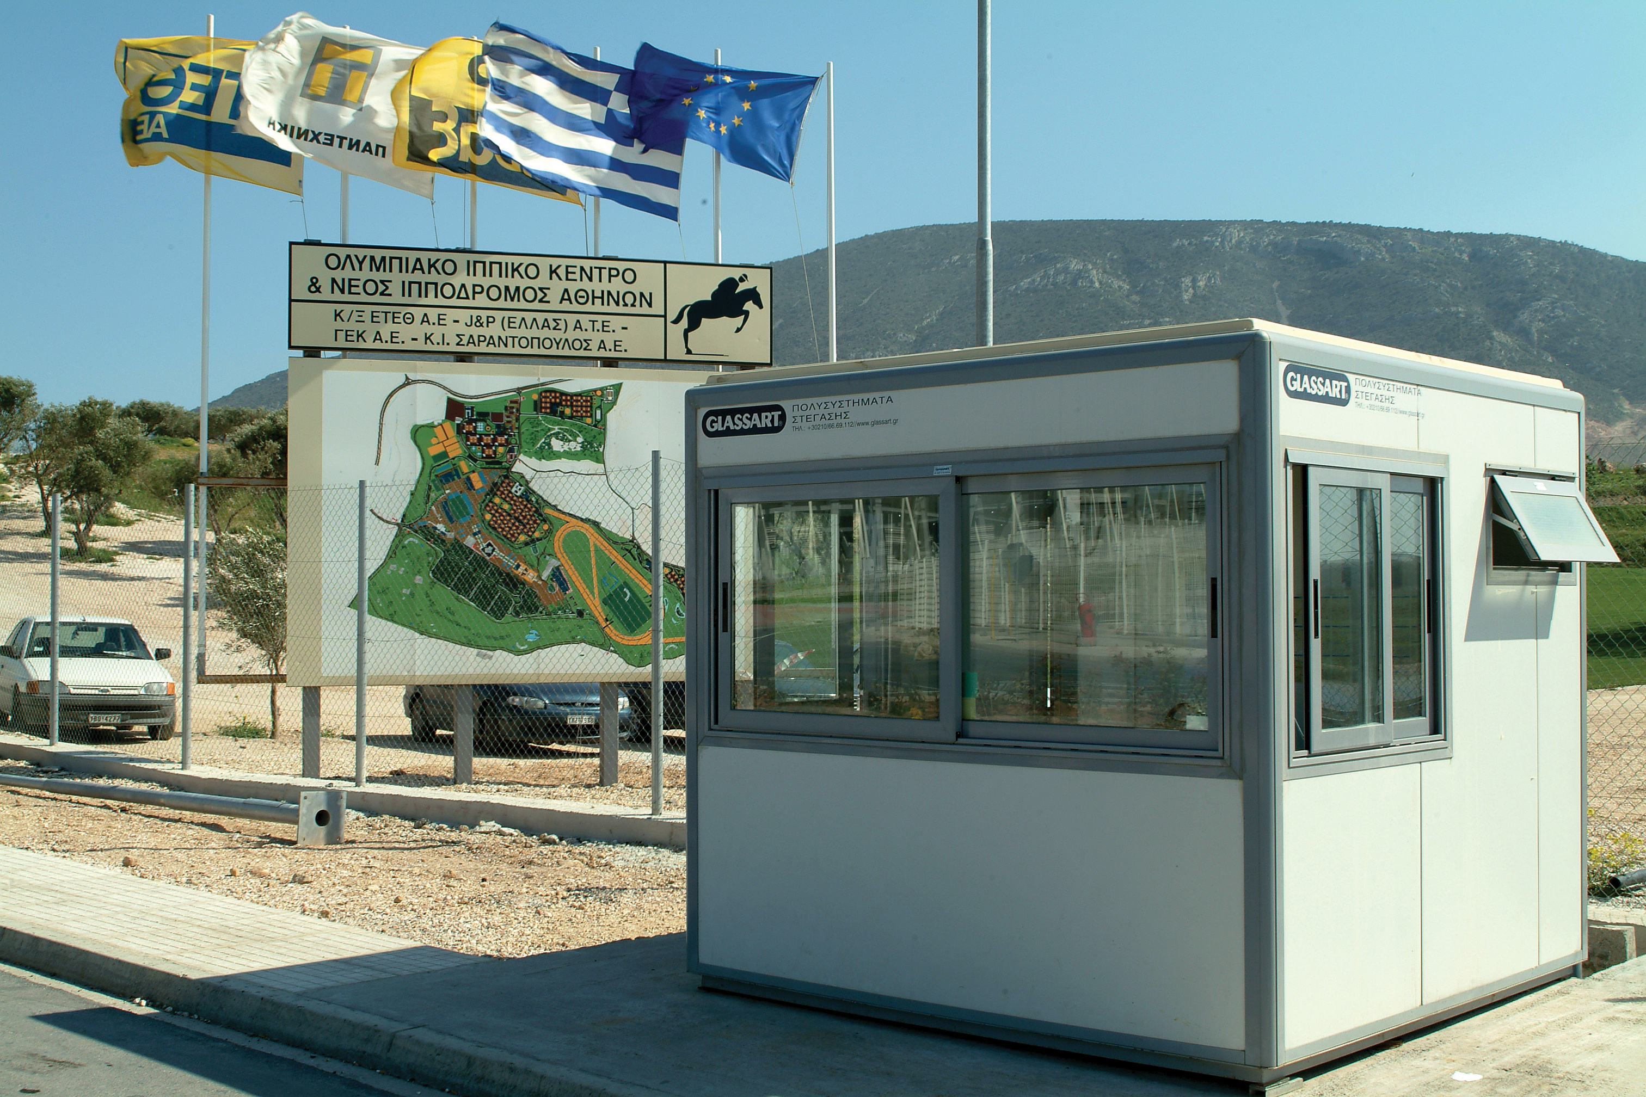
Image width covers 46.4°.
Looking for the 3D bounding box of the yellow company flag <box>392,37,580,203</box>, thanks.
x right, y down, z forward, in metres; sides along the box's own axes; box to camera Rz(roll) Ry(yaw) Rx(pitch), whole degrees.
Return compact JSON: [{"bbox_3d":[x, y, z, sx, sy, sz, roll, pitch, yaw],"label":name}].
[{"bbox_3d":[-2.589,-3.283,14.800,1.500,1.120,0.350,1,-2,-31],"label":"yellow company flag"}]

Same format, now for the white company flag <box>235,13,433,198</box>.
[{"bbox_3d":[-3.681,-3.320,14.500,1.500,1.200,0.350,1,-2,-31],"label":"white company flag"}]

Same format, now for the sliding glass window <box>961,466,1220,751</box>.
[{"bbox_3d":[0.823,0.193,6.252,1.070,0.883,0.060,-1,-2,42],"label":"sliding glass window"}]

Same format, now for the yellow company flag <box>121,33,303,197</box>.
[{"bbox_3d":[-4.519,-3.183,14.200,1.420,1.030,0.350,1,-2,-31],"label":"yellow company flag"}]

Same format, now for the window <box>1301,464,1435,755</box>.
[{"bbox_3d":[1.823,0.197,6.319,0.080,0.891,0.943,-1,-2,42],"label":"window"}]

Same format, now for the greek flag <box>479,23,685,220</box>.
[{"bbox_3d":[-1.866,-3.302,15.000,1.720,1.270,0.350,1,-2,-31],"label":"greek flag"}]

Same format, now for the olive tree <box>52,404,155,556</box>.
[{"bbox_3d":[-16.922,-1.643,45.000,2.500,3.650,2.500,0,-2,0],"label":"olive tree"}]

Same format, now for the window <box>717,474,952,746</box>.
[{"bbox_3d":[0.034,0.217,6.925,1.147,0.897,0.060,-1,-2,42],"label":"window"}]

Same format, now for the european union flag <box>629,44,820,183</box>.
[{"bbox_3d":[-0.772,-3.453,15.350,1.650,0.950,0.350,1,-2,-31],"label":"european union flag"}]

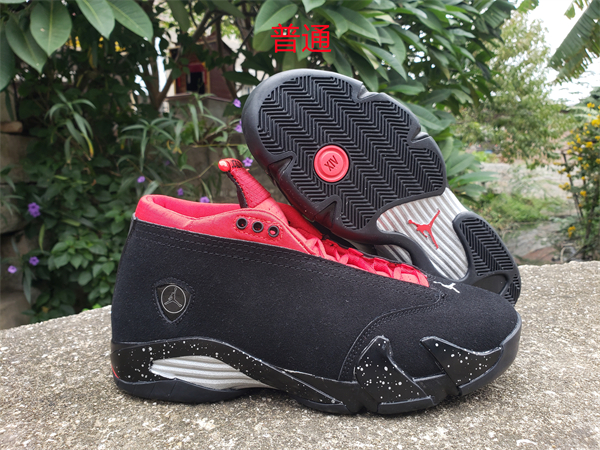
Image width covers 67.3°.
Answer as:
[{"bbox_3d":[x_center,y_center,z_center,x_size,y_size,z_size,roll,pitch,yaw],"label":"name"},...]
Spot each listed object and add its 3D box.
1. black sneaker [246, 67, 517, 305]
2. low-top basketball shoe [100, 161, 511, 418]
[{"bbox_3d":[0.064,-0.023,0.394,0.283,0.107,0.125,40,0,-18],"label":"black sneaker"},{"bbox_3d":[0.016,0.032,0.308,0.283,0.152,0.106,0,9,-2],"label":"low-top basketball shoe"}]

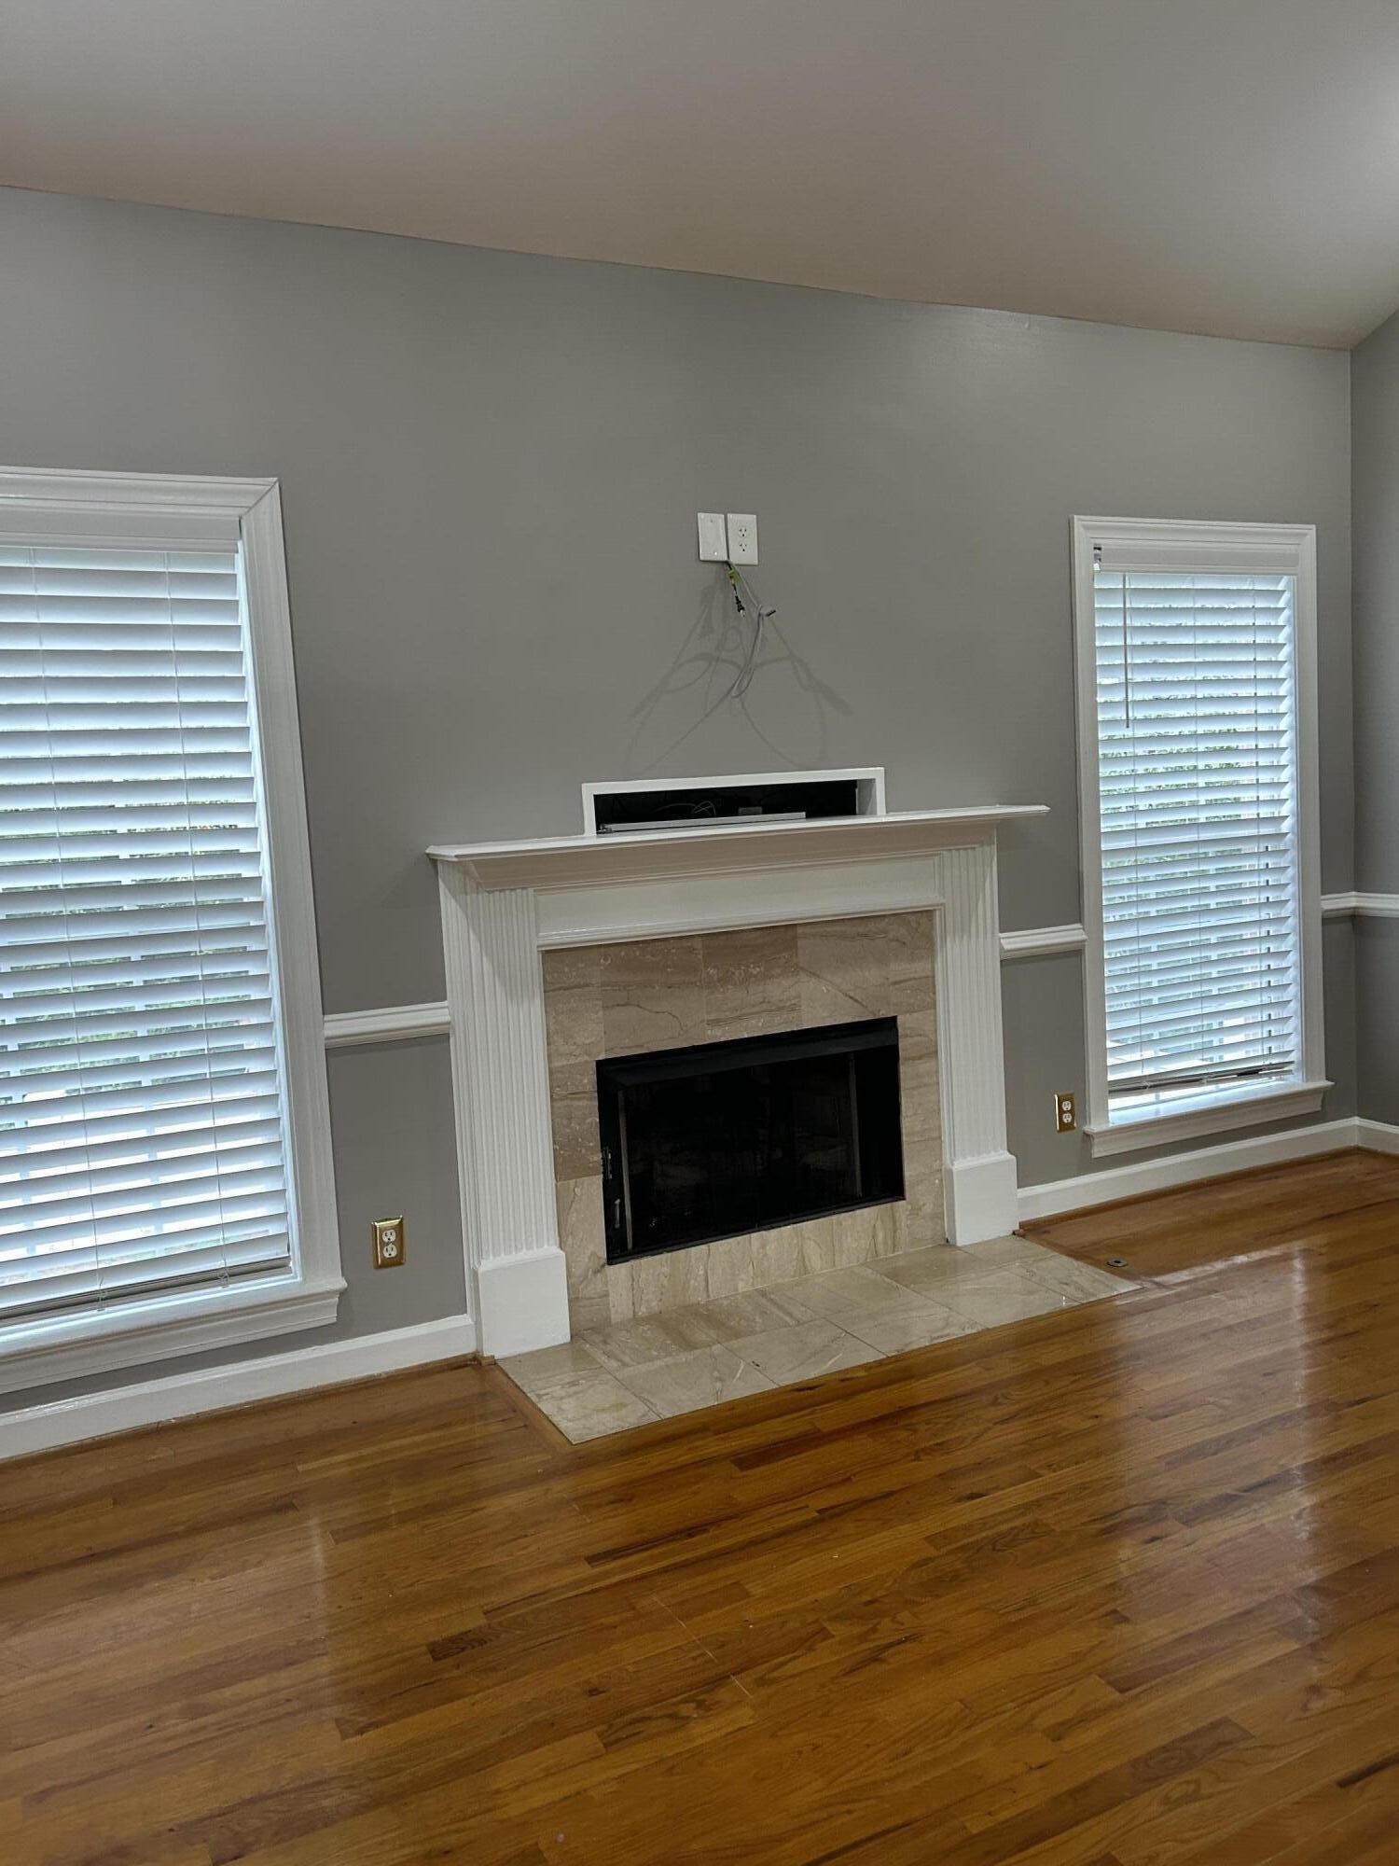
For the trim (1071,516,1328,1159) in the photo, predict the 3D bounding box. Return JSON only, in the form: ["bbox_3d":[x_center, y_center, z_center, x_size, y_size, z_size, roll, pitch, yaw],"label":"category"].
[{"bbox_3d":[1.634,-0.317,4.524,1.090,1.965,0.060,-6,7,-26],"label":"trim"}]

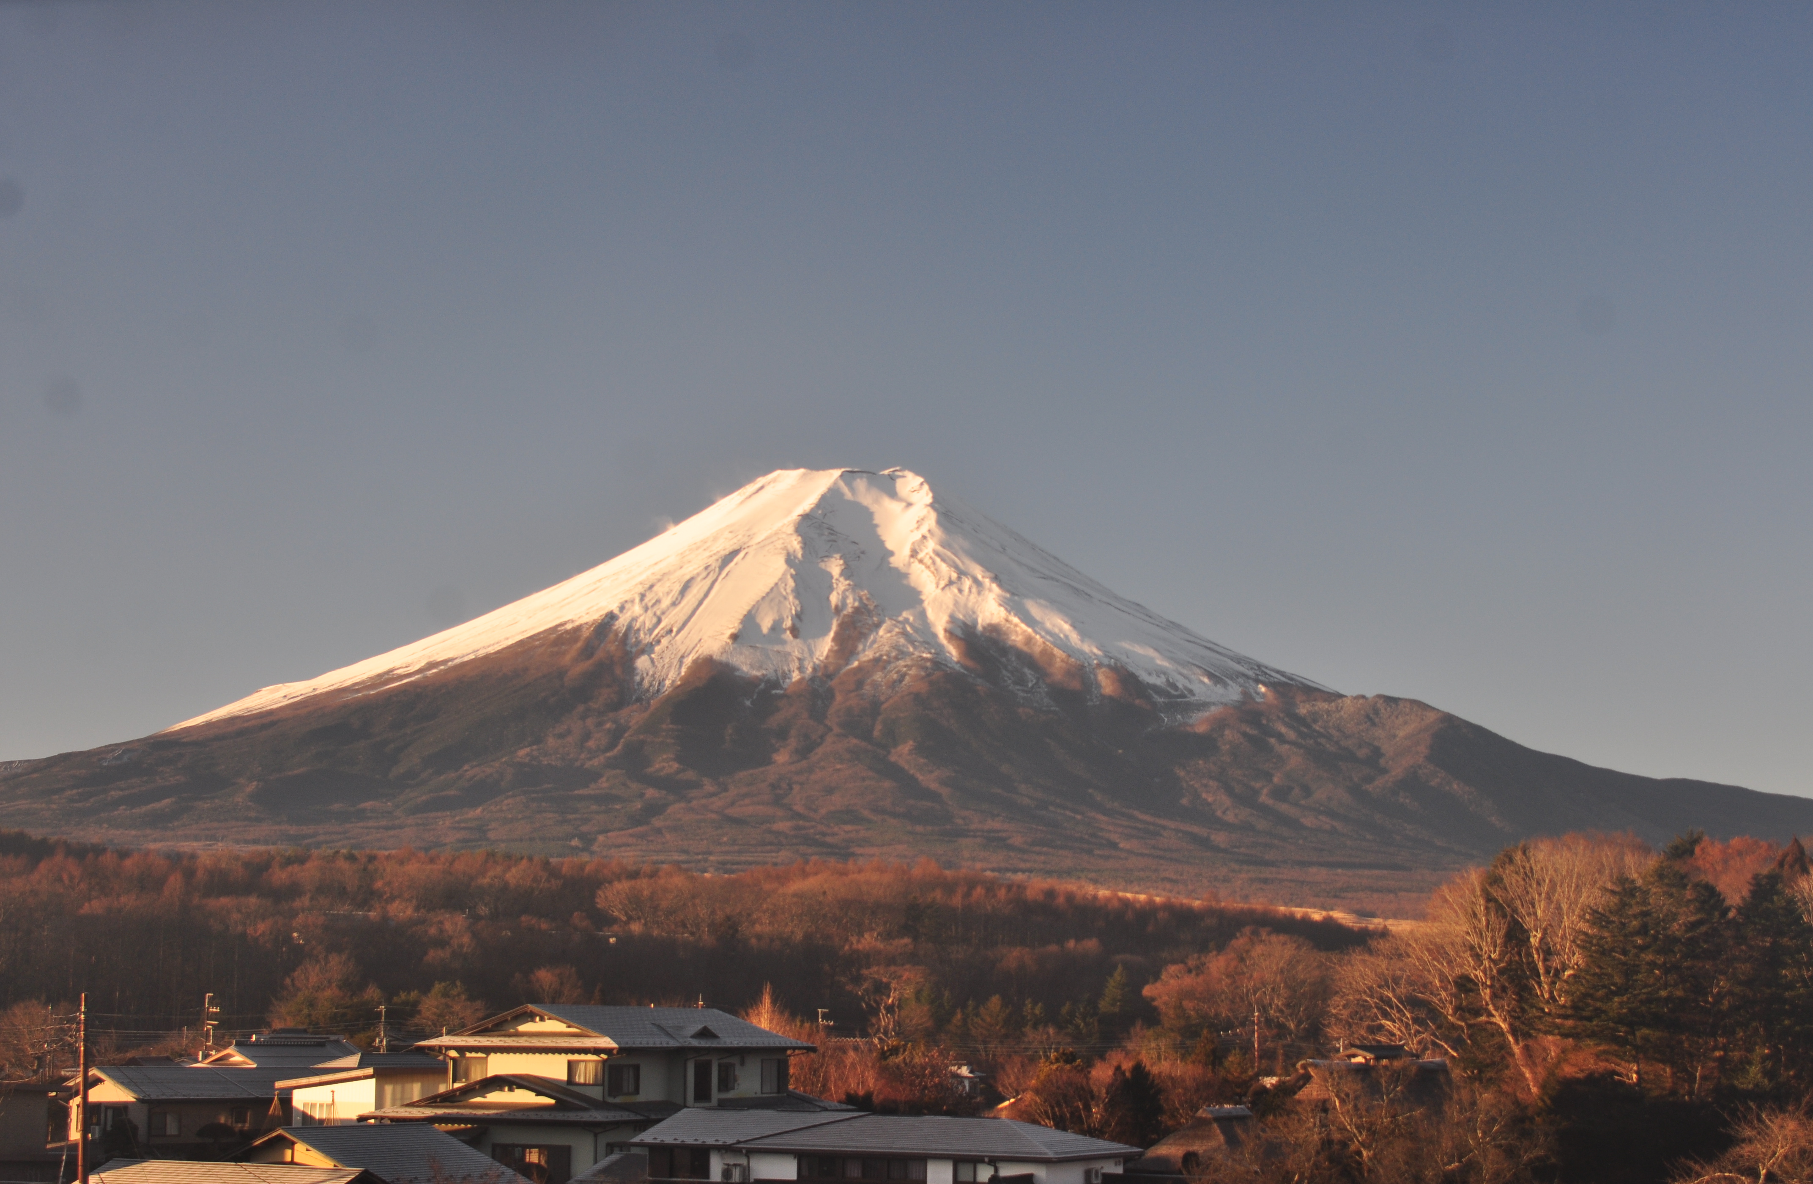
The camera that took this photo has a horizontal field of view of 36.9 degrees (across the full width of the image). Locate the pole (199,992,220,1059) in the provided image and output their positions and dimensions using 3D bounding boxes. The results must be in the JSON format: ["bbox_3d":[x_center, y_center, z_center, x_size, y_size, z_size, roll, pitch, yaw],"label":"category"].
[{"bbox_3d":[-45.672,30.587,178.000,1.200,8.800,0.600,1,-8,0],"label":"pole"}]

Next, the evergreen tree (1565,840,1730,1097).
[{"bbox_3d":[53.339,26.898,195.000,10.500,17.600,10.500,1,-8,0],"label":"evergreen tree"}]

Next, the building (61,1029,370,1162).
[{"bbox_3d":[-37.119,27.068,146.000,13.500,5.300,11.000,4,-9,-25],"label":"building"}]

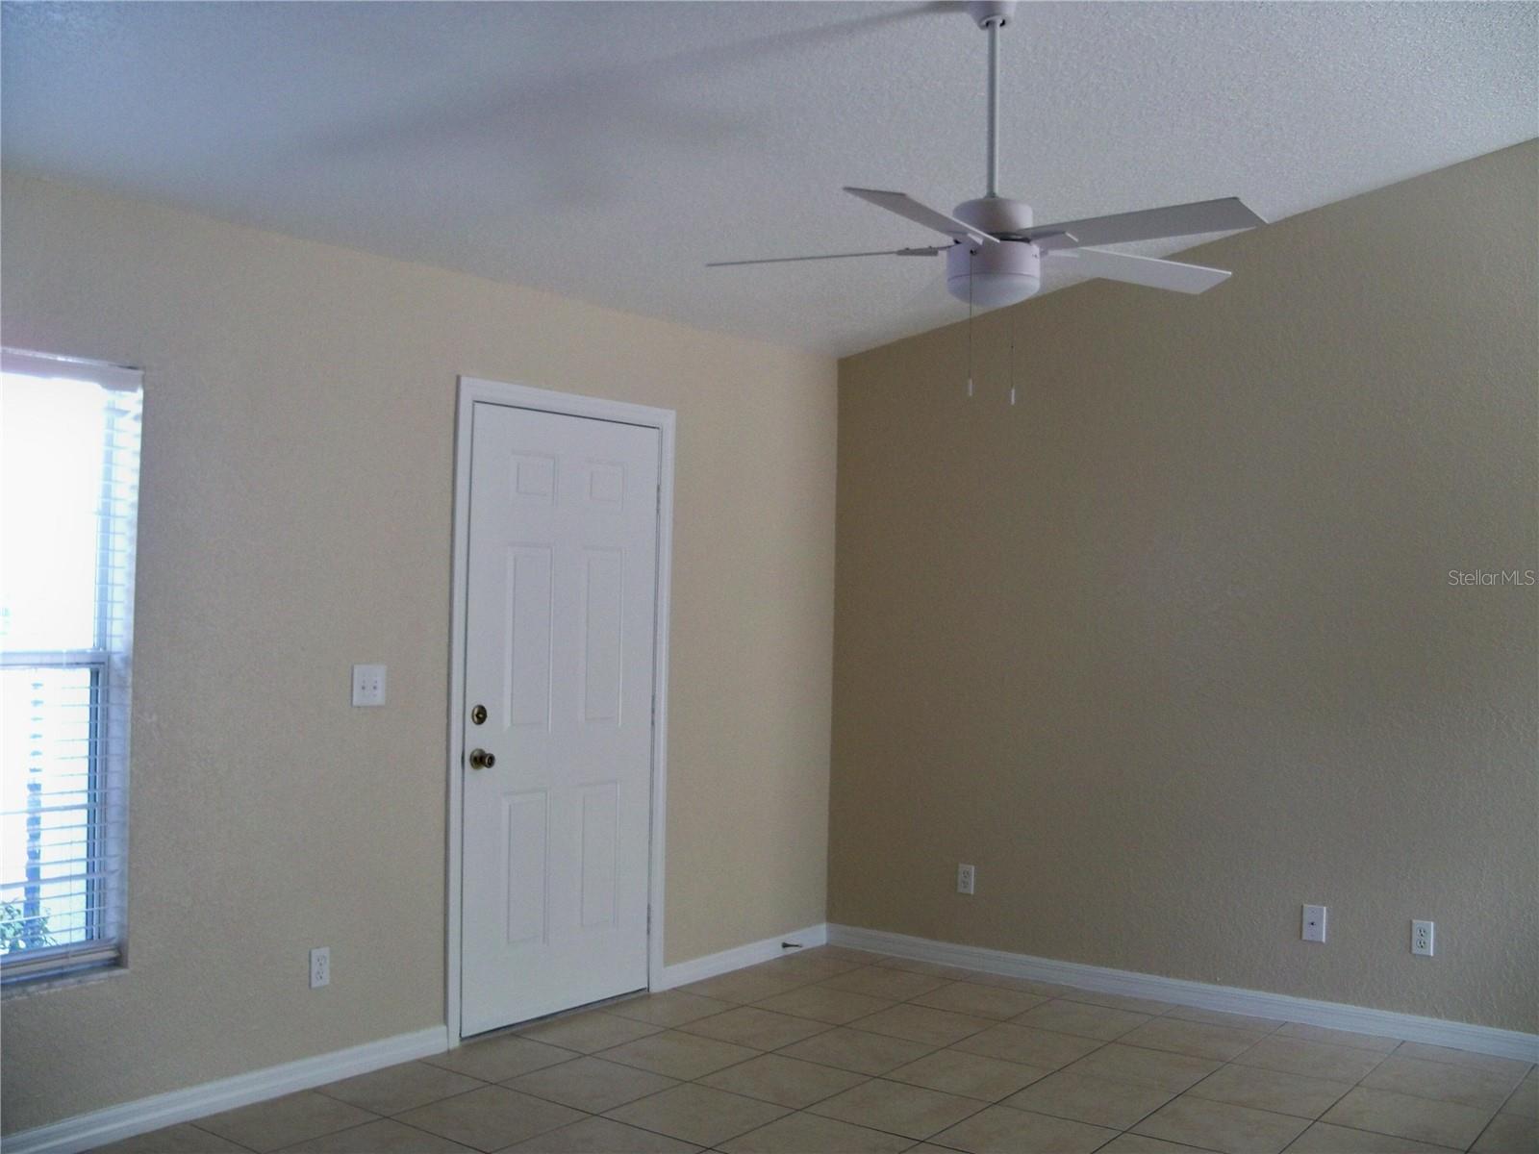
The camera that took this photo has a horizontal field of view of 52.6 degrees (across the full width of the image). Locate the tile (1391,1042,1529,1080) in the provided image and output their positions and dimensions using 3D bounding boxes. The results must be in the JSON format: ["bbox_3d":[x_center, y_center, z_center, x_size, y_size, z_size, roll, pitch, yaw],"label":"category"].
[{"bbox_3d":[2.212,1.539,4.871,0.400,0.010,0.181,0,-1,37],"label":"tile"}]

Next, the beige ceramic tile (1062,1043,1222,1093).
[{"bbox_3d":[1.165,1.527,4.829,0.403,0.010,0.403,0,-1,37],"label":"beige ceramic tile"}]

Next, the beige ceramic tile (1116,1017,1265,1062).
[{"bbox_3d":[1.402,1.535,5.155,0.403,0.010,0.403,0,-1,37],"label":"beige ceramic tile"}]

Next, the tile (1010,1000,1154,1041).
[{"bbox_3d":[1.087,1.537,5.358,0.400,0.010,0.400,0,-1,37],"label":"tile"}]

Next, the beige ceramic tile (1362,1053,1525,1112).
[{"bbox_3d":[2.039,1.534,4.709,0.406,0.012,0.406,1,-1,37],"label":"beige ceramic tile"}]

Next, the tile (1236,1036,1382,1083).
[{"bbox_3d":[1.725,1.535,4.875,0.400,0.010,0.400,0,-1,37],"label":"tile"}]

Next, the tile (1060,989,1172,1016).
[{"bbox_3d":[1.266,1.552,5.658,0.400,0.010,0.200,0,-1,36],"label":"tile"}]

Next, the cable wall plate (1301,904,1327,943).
[{"bbox_3d":[1.875,1.188,5.338,0.080,0.124,0.008,1,-1,37],"label":"cable wall plate"}]

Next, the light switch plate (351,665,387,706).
[{"bbox_3d":[-1.189,0.325,4.642,0.012,0.118,0.118,0,-1,36],"label":"light switch plate"}]

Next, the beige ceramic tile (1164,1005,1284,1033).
[{"bbox_3d":[1.592,1.553,5.431,0.400,0.010,0.209,0,-1,36],"label":"beige ceramic tile"}]

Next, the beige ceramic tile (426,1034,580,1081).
[{"bbox_3d":[-0.830,1.497,4.816,0.357,0.012,0.406,1,-1,37],"label":"beige ceramic tile"}]

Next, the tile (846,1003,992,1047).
[{"bbox_3d":[0.525,1.535,5.326,0.406,0.012,0.406,1,-1,37],"label":"tile"}]

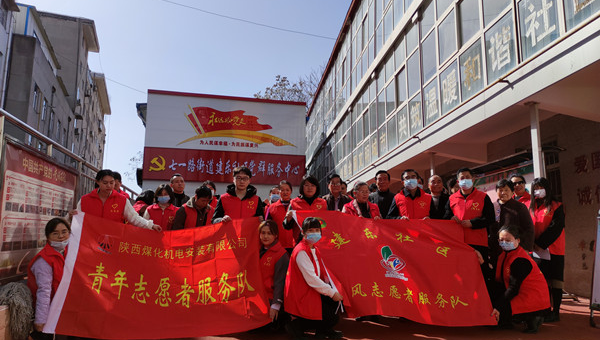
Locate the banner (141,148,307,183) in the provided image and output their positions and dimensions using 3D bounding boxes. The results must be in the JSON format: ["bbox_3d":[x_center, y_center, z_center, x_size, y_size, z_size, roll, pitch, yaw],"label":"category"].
[{"bbox_3d":[-2.166,-0.105,13.000,4.780,0.970,0.080,2,-9,-12],"label":"banner"}]

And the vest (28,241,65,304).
[{"bbox_3d":[-2.217,0.920,3.850,0.280,0.580,0.400,3,-4,37],"label":"vest"}]

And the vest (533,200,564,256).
[{"bbox_3d":[2.839,0.663,4.950,0.420,0.600,0.270,-8,-12,43],"label":"vest"}]

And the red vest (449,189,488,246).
[{"bbox_3d":[1.747,0.486,4.480,0.410,0.610,0.270,-3,-8,25],"label":"red vest"}]

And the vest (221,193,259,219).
[{"bbox_3d":[-0.607,0.542,4.380,0.420,0.620,0.280,1,-7,-6],"label":"vest"}]

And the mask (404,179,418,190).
[{"bbox_3d":[1.158,0.151,4.500,0.150,0.110,0.085,-1,-7,11],"label":"mask"}]

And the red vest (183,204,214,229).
[{"bbox_3d":[-1.095,0.641,4.682,0.440,0.600,0.280,1,-1,-10],"label":"red vest"}]

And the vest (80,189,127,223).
[{"bbox_3d":[-1.972,0.504,4.320,0.460,0.630,0.280,3,-5,-19],"label":"vest"}]

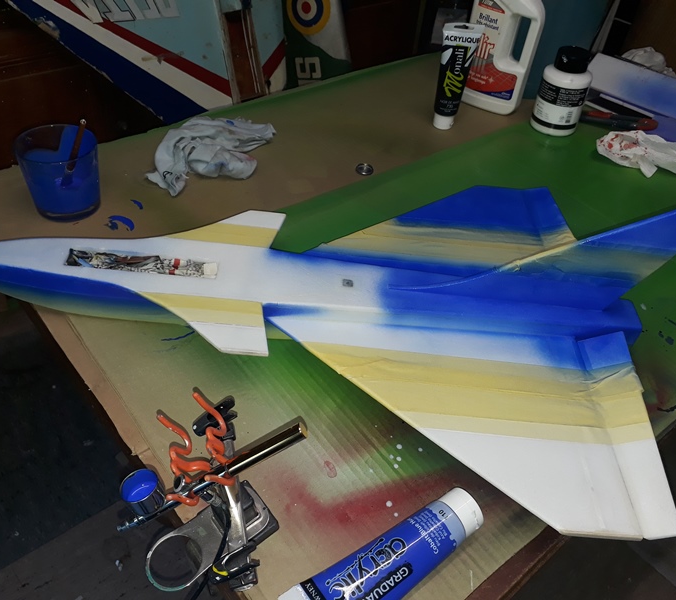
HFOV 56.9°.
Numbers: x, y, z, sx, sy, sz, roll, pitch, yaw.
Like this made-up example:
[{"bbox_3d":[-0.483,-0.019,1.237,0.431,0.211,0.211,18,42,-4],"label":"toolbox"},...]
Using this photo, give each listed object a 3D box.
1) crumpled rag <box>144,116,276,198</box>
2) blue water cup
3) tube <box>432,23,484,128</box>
[{"bbox_3d":[-0.164,-0.191,0.804,0.143,0.042,0.160,8,42,1],"label":"crumpled rag"},{"bbox_3d":[-0.308,-0.140,0.698,0.086,0.083,0.086,-13,46,-21],"label":"blue water cup"},{"bbox_3d":[0.171,-0.329,0.921,0.057,0.152,0.037,-1,43,-9],"label":"tube"}]

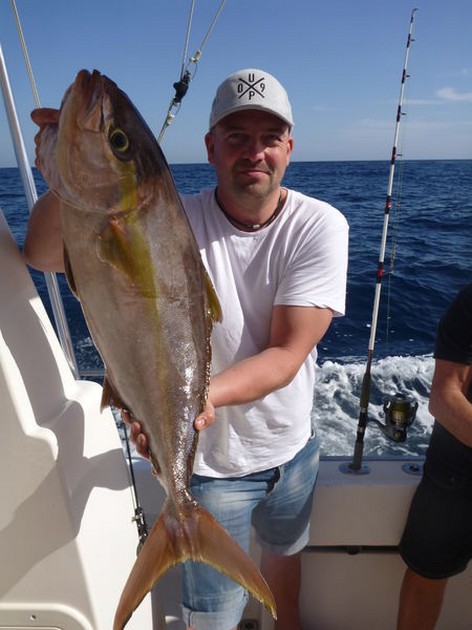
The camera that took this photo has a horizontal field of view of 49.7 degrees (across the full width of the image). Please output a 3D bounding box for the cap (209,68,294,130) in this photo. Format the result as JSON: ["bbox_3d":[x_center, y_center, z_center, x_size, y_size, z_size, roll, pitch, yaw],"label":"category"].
[{"bbox_3d":[0.025,-0.431,1.035,0.178,0.135,0.265,-1,17,0],"label":"cap"}]

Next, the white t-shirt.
[{"bbox_3d":[-0.005,0.026,1.208,0.530,0.660,0.310,-3,17,-8],"label":"white t-shirt"}]

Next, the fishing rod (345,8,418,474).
[{"bbox_3d":[0.487,-0.071,1.490,0.185,1.440,0.130,2,17,-1],"label":"fishing rod"}]

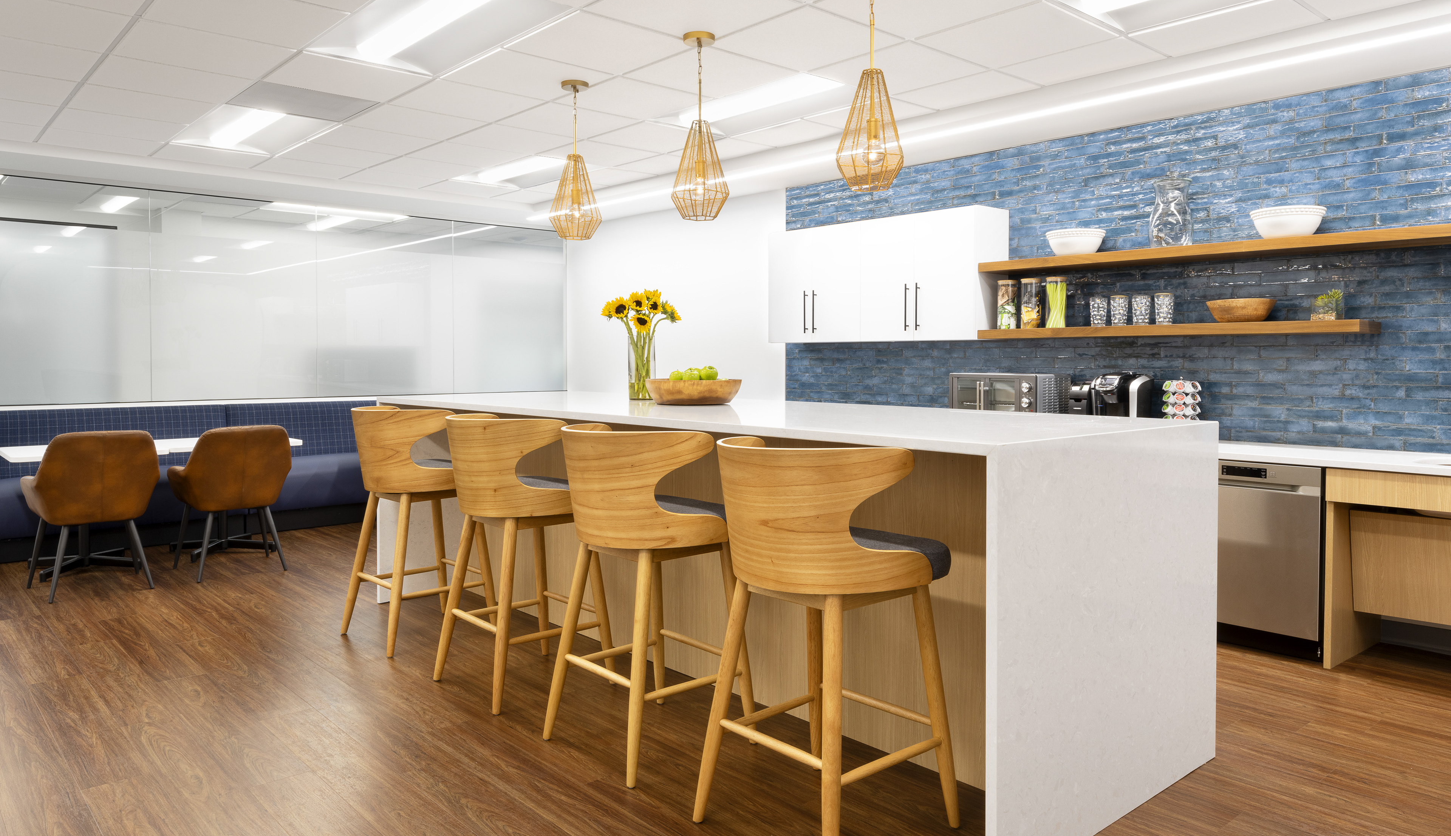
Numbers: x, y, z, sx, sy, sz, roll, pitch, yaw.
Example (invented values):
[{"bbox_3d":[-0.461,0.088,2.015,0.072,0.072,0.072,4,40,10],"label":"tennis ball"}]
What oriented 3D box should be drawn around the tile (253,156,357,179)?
[{"bbox_3d":[-2.942,-1.752,6.805,0.605,0.020,0.580,-3,5,-41],"label":"tile"}]

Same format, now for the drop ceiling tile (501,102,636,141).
[{"bbox_3d":[-0.872,-1.656,5.378,0.600,0.020,0.600,-3,5,-41],"label":"drop ceiling tile"}]

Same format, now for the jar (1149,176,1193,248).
[{"bbox_3d":[2.252,-1.044,4.896,0.210,0.385,0.210,0,3,0],"label":"jar"}]

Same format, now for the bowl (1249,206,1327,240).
[{"bbox_3d":[2.608,-0.888,4.489,0.305,0.140,0.305,-3,5,-41],"label":"bowl"}]

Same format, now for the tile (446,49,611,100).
[{"bbox_3d":[-0.927,-1.610,4.529,0.610,0.020,0.610,-3,5,-42],"label":"tile"}]

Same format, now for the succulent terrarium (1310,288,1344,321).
[{"bbox_3d":[2.662,-0.497,4.272,0.102,0.142,0.097,-3,5,-41],"label":"succulent terrarium"}]

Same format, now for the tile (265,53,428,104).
[{"bbox_3d":[-1.789,-1.612,4.586,0.600,0.018,0.600,-3,5,-41],"label":"tile"}]

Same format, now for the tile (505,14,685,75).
[{"bbox_3d":[-0.526,-1.577,4.074,0.600,0.018,0.600,-3,5,-41],"label":"tile"}]

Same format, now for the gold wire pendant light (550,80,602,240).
[{"bbox_3d":[-0.728,-1.227,4.671,0.240,0.750,0.240,0,4,0],"label":"gold wire pendant light"}]

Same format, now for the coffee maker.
[{"bbox_3d":[2.020,-0.054,4.977,0.320,0.345,0.250,-3,5,-41],"label":"coffee maker"}]

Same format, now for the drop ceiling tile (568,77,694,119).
[{"bbox_3d":[-0.468,-1.636,4.937,0.610,0.020,0.610,-3,5,-42],"label":"drop ceiling tile"}]

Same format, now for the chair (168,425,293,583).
[{"bbox_3d":[-2.968,0.483,5.836,0.600,0.870,0.590,-3,4,-42],"label":"chair"}]

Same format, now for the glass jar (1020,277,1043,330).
[{"bbox_3d":[1.732,-0.644,5.475,0.113,0.291,0.113,0,3,0],"label":"glass jar"}]

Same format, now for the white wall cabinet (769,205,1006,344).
[{"bbox_3d":[0.991,-0.879,6.305,0.340,0.765,1.715,-3,5,-41],"label":"white wall cabinet"}]

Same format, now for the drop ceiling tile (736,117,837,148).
[{"bbox_3d":[0.365,-1.668,5.652,0.392,0.020,0.600,-3,5,-41],"label":"drop ceiling tile"}]

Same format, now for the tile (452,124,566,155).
[{"bbox_3d":[-1.283,-1.688,5.851,0.605,0.020,0.605,-3,5,-41],"label":"tile"}]

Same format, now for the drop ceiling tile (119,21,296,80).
[{"bbox_3d":[-2.247,-1.586,4.165,0.610,0.020,0.610,-3,5,-42],"label":"drop ceiling tile"}]

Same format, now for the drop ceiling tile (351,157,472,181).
[{"bbox_3d":[-2.077,-1.748,6.740,0.610,0.020,0.610,-3,5,-42],"label":"drop ceiling tile"}]

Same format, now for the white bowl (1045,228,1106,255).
[{"bbox_3d":[1.921,-0.947,5.300,0.310,0.140,0.310,0,3,0],"label":"white bowl"}]

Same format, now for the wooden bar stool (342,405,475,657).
[{"bbox_3d":[-1.422,0.483,4.462,0.520,1.040,0.530,4,5,45],"label":"wooden bar stool"}]

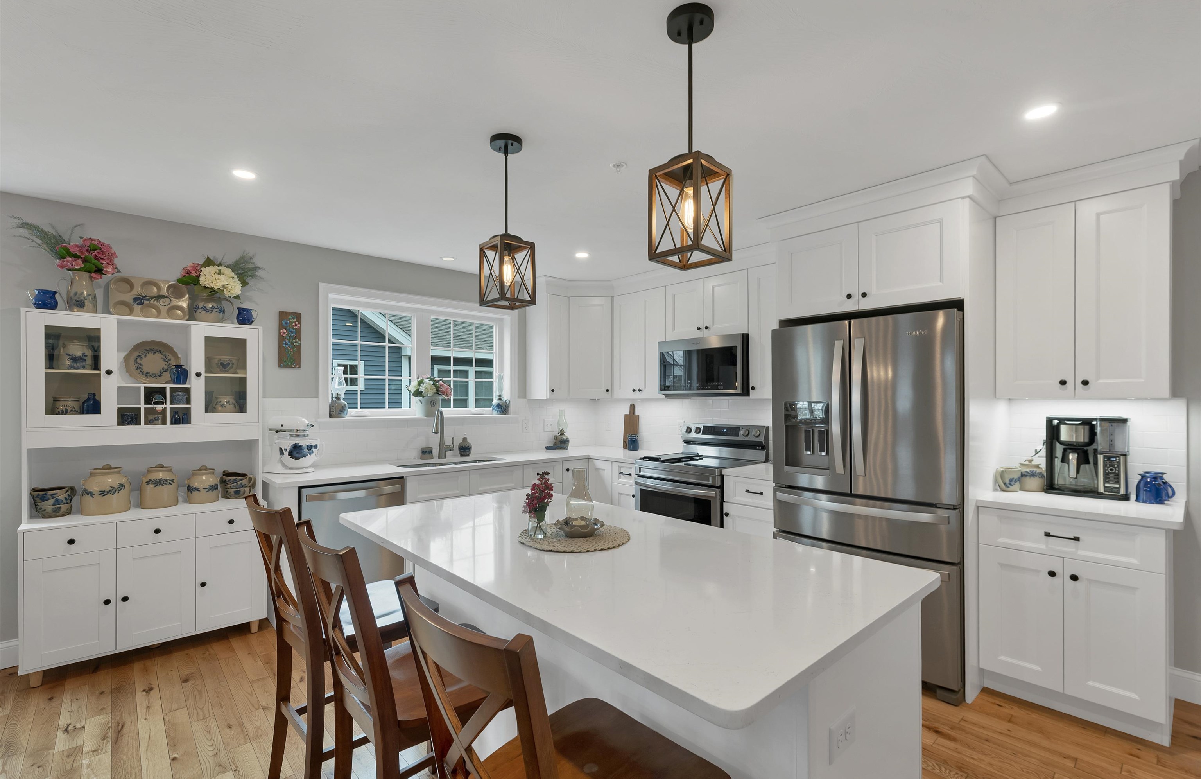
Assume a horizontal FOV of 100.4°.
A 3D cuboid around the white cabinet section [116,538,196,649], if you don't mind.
[{"bbox_3d":[-2.581,1.122,2.904,0.329,0.535,0.378,1,-1,-42],"label":"white cabinet section"}]

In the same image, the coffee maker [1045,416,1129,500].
[{"bbox_3d":[2.380,0.318,2.447,0.230,0.380,0.295,1,-1,-44],"label":"coffee maker"}]

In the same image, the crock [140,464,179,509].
[{"bbox_3d":[-2.523,0.547,2.860,0.167,0.240,0.164,1,-1,-42],"label":"crock"}]

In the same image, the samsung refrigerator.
[{"bbox_3d":[1.584,0.537,2.859,0.790,1.785,0.908,1,-2,-43],"label":"samsung refrigerator"}]

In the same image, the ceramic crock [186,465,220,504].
[{"bbox_3d":[-2.349,0.556,2.959,0.155,0.215,0.148,0,-1,-42],"label":"ceramic crock"}]

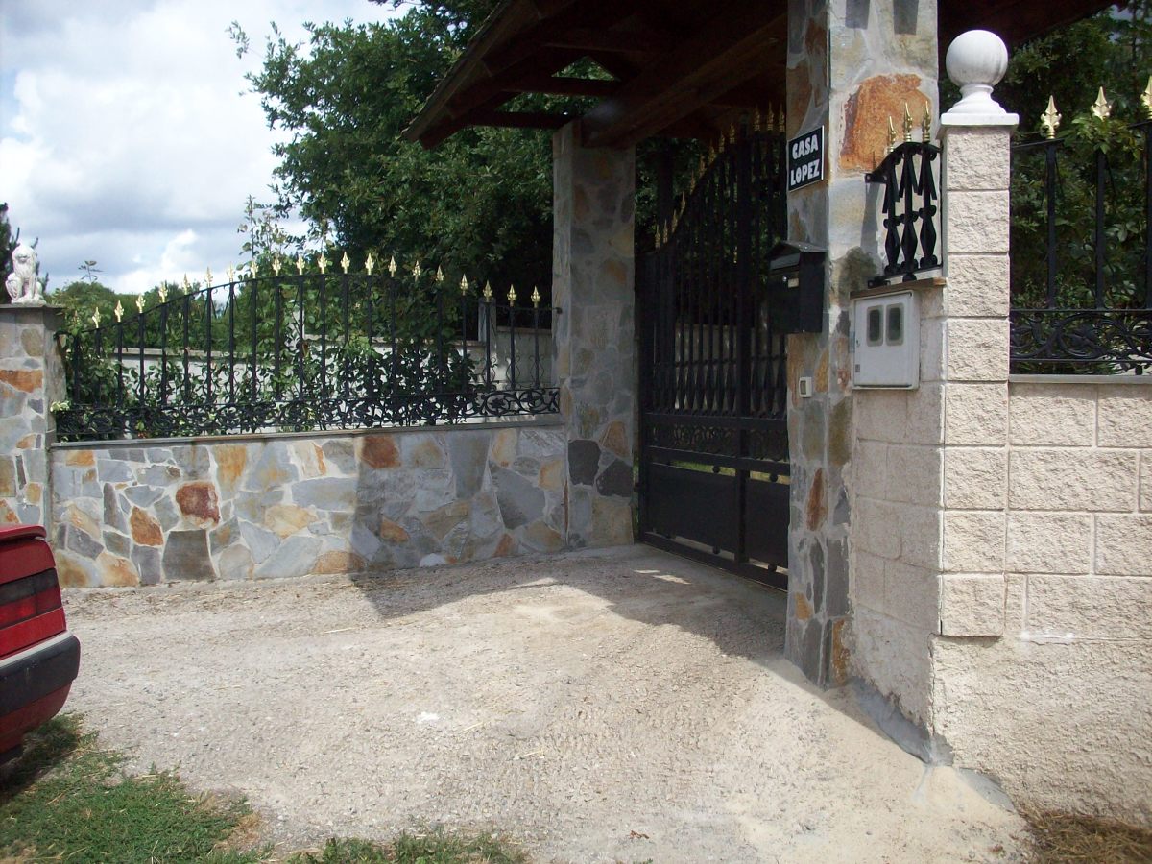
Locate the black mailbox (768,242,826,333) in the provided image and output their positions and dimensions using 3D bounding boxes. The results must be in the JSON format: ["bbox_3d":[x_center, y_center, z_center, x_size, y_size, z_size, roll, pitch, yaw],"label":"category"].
[{"bbox_3d":[0.815,-0.525,4.546,0.115,0.320,0.265,0,2,-16],"label":"black mailbox"}]

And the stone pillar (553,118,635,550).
[{"bbox_3d":[0.111,-0.613,7.835,0.420,2.655,0.400,0,2,-16],"label":"stone pillar"}]

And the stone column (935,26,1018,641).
[{"bbox_3d":[1.273,-0.320,3.927,0.240,1.930,0.240,1,2,8],"label":"stone column"}]

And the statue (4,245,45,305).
[{"bbox_3d":[-3.625,-1.034,8.124,0.230,0.410,0.280,0,2,-25],"label":"statue"}]

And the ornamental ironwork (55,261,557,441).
[{"bbox_3d":[-1.783,-0.548,7.968,3.370,1.170,0.060,0,2,7],"label":"ornamental ironwork"}]

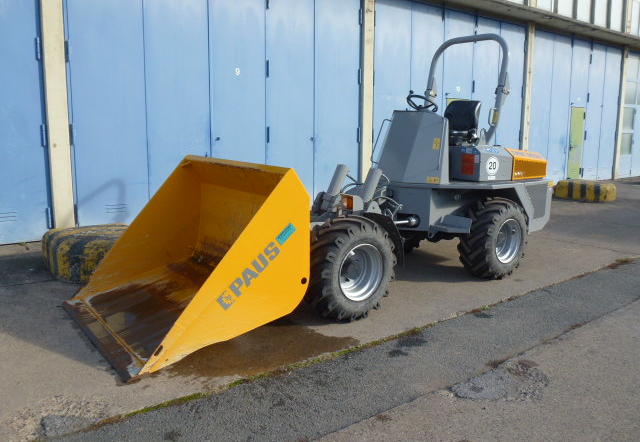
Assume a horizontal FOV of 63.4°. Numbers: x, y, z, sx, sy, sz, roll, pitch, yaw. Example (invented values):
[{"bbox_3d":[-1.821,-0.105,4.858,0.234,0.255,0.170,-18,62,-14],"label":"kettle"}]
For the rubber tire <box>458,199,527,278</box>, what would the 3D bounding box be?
[{"bbox_3d":[1.894,0.190,5.614,0.860,0.860,0.380,-7,12,-37],"label":"rubber tire"}]

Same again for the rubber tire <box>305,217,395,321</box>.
[{"bbox_3d":[0.236,0.395,4.362,0.860,0.860,0.380,-7,12,-37],"label":"rubber tire"}]

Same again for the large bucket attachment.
[{"bbox_3d":[-1.207,0.163,4.341,1.460,1.310,1.950,-7,12,-37],"label":"large bucket attachment"}]

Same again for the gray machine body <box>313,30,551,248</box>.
[{"bbox_3d":[0.884,-0.927,5.703,3.330,2.260,1.870,-7,12,-37],"label":"gray machine body"}]

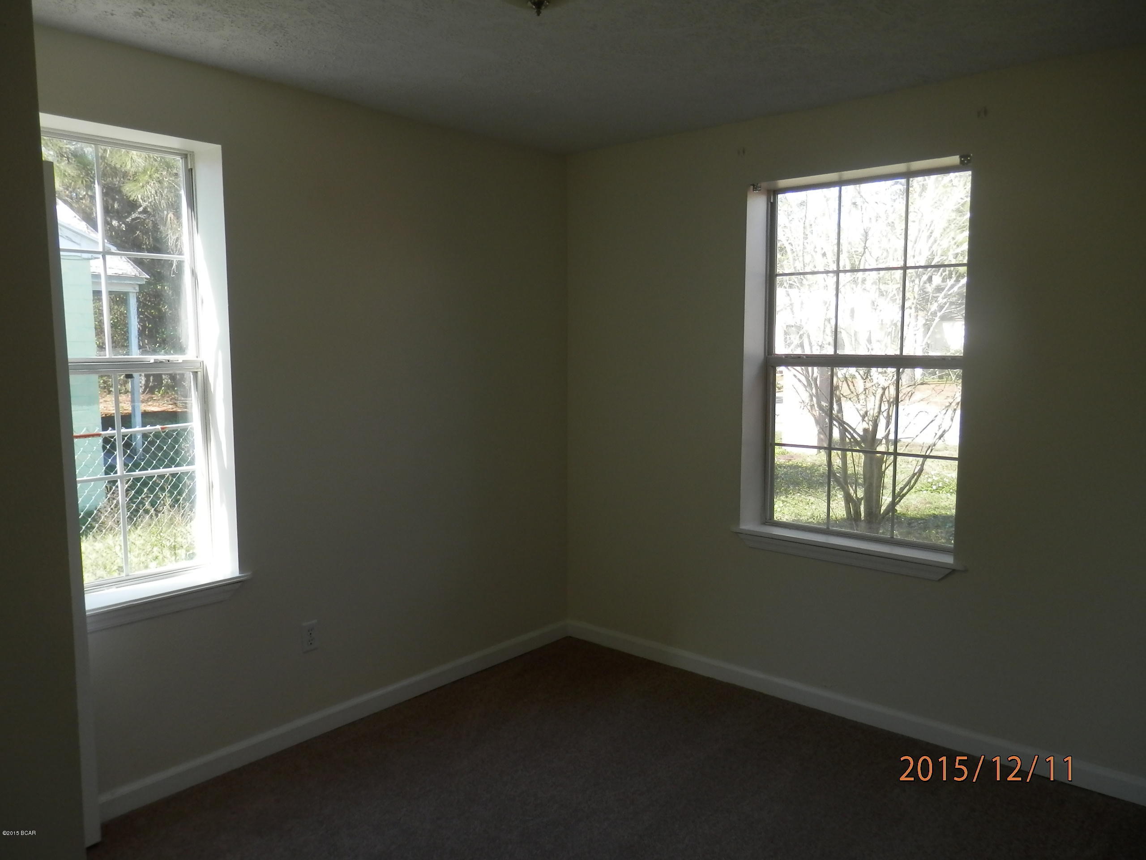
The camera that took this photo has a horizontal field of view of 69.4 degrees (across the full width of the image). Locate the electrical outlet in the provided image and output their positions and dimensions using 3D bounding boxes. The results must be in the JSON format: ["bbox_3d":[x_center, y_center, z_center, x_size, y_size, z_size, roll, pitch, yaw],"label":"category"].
[{"bbox_3d":[-0.992,0.784,3.137,0.008,0.114,0.070,5,7,40],"label":"electrical outlet"}]

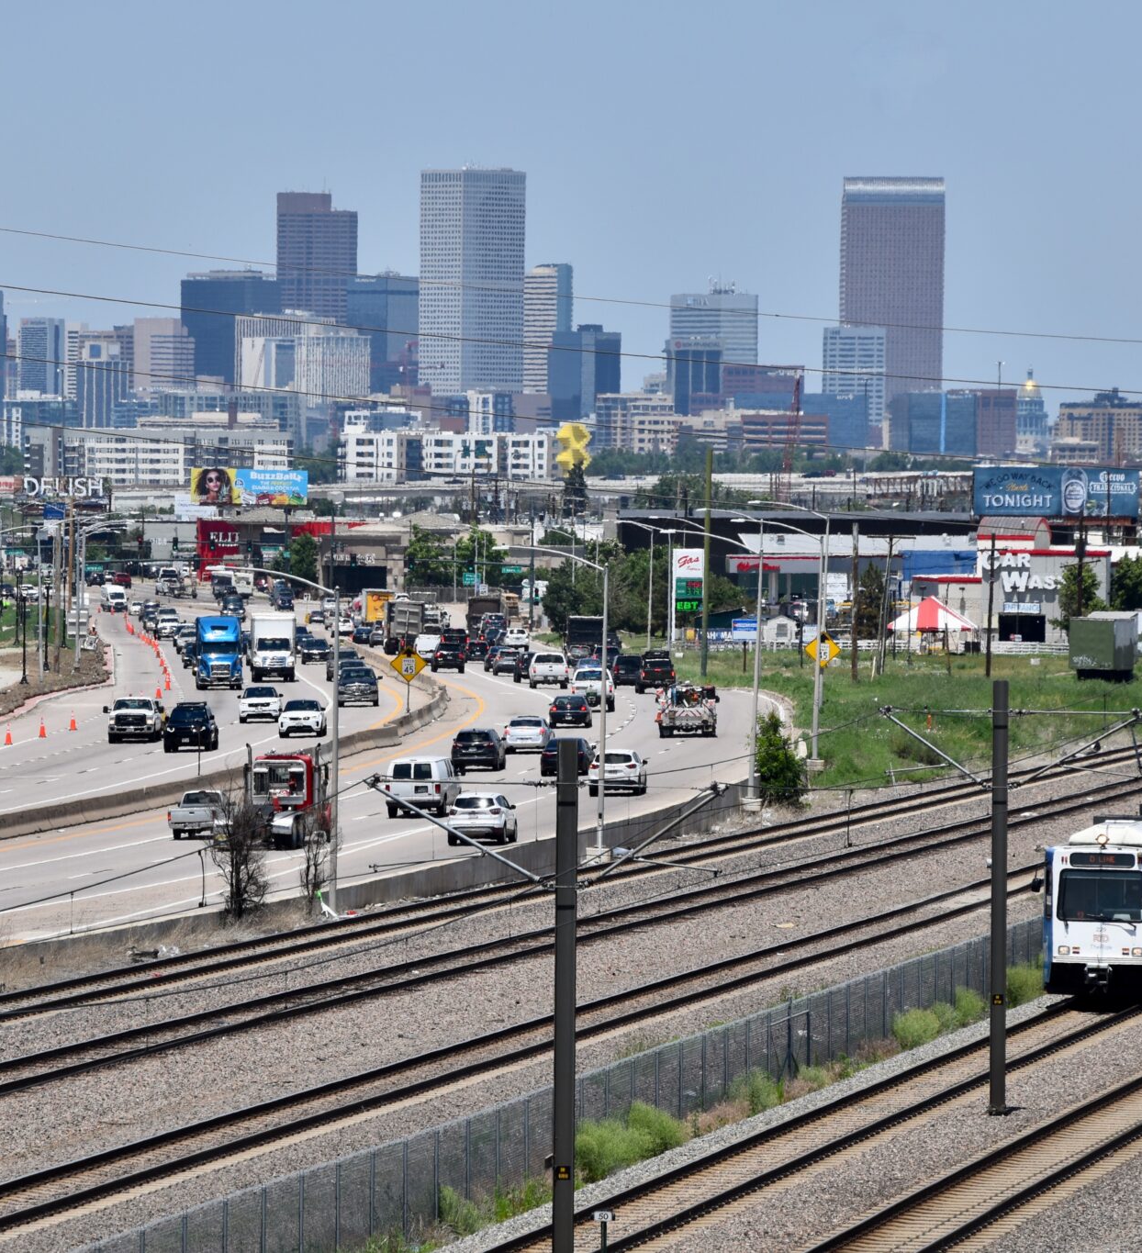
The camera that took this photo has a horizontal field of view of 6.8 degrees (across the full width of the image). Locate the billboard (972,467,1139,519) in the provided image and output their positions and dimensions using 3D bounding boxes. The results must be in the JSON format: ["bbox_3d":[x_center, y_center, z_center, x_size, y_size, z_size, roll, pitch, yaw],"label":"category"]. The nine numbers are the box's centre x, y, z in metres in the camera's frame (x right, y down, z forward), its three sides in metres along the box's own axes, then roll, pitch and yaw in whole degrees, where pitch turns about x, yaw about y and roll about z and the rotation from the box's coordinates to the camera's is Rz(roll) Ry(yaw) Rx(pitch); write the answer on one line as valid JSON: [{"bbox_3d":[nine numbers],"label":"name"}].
[{"bbox_3d":[43.650,-12.019,858.000,14.800,4.500,0.700,0,1,3],"label":"billboard"}]

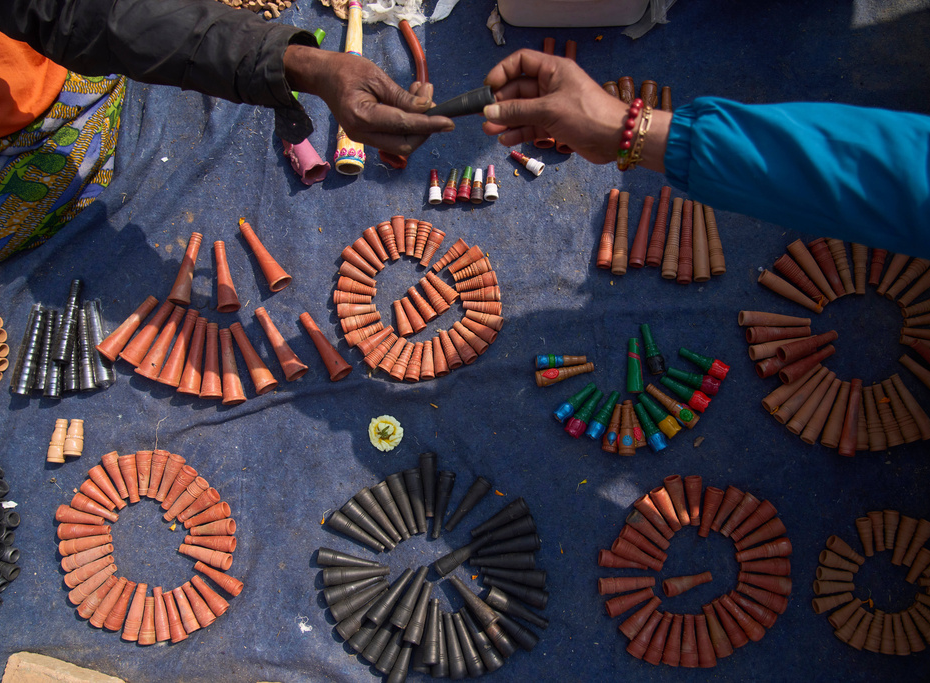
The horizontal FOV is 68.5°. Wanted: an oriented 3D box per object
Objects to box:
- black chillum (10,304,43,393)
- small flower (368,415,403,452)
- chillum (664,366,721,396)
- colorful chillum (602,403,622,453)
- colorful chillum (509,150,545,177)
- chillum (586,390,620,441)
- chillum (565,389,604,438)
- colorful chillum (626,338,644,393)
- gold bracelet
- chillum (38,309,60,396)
[{"bbox_3d":[-0.697,0.013,1.094,0.027,0.027,0.144,4,82,5],"label":"black chillum"},{"bbox_3d":[-0.112,0.130,0.960,0.049,0.024,0.052,0,80,0],"label":"small flower"},{"bbox_3d":[0.337,0.057,1.007,0.074,0.025,0.025,21,86,12],"label":"chillum"},{"bbox_3d":[0.211,0.122,0.963,0.022,0.022,0.067,13,79,2],"label":"colorful chillum"},{"bbox_3d":[0.097,-0.281,1.065,0.054,0.021,0.021,33,87,12],"label":"colorful chillum"},{"bbox_3d":[0.197,0.103,0.966,0.023,0.023,0.075,31,80,5],"label":"chillum"},{"bbox_3d":[0.172,0.101,0.966,0.024,0.024,0.075,35,80,5],"label":"chillum"},{"bbox_3d":[0.253,0.036,1.016,0.024,0.024,0.081,0,80,5],"label":"colorful chillum"},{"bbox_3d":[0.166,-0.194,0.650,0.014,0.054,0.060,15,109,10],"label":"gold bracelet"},{"bbox_3d":[-0.663,0.018,1.092,0.024,0.024,0.140,-4,81,4],"label":"chillum"}]

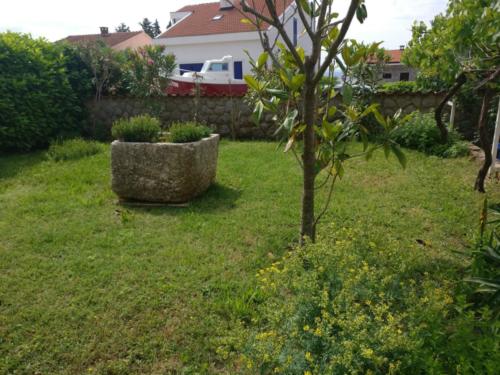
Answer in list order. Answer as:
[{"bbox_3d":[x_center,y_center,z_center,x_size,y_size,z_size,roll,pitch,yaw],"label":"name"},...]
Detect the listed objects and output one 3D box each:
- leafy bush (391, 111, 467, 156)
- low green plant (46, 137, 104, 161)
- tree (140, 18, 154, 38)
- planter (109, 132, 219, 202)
[{"bbox_3d":[4.042,-1.280,9.055,1.600,0.980,1.300,0,14,0],"label":"leafy bush"},{"bbox_3d":[-3.990,-0.913,9.126,1.250,0.380,0.950,-5,14,-19],"label":"low green plant"},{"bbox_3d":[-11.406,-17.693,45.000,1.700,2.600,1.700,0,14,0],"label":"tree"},{"bbox_3d":[-1.100,-0.306,5.578,1.133,0.742,1.058,2,14,9],"label":"planter"}]

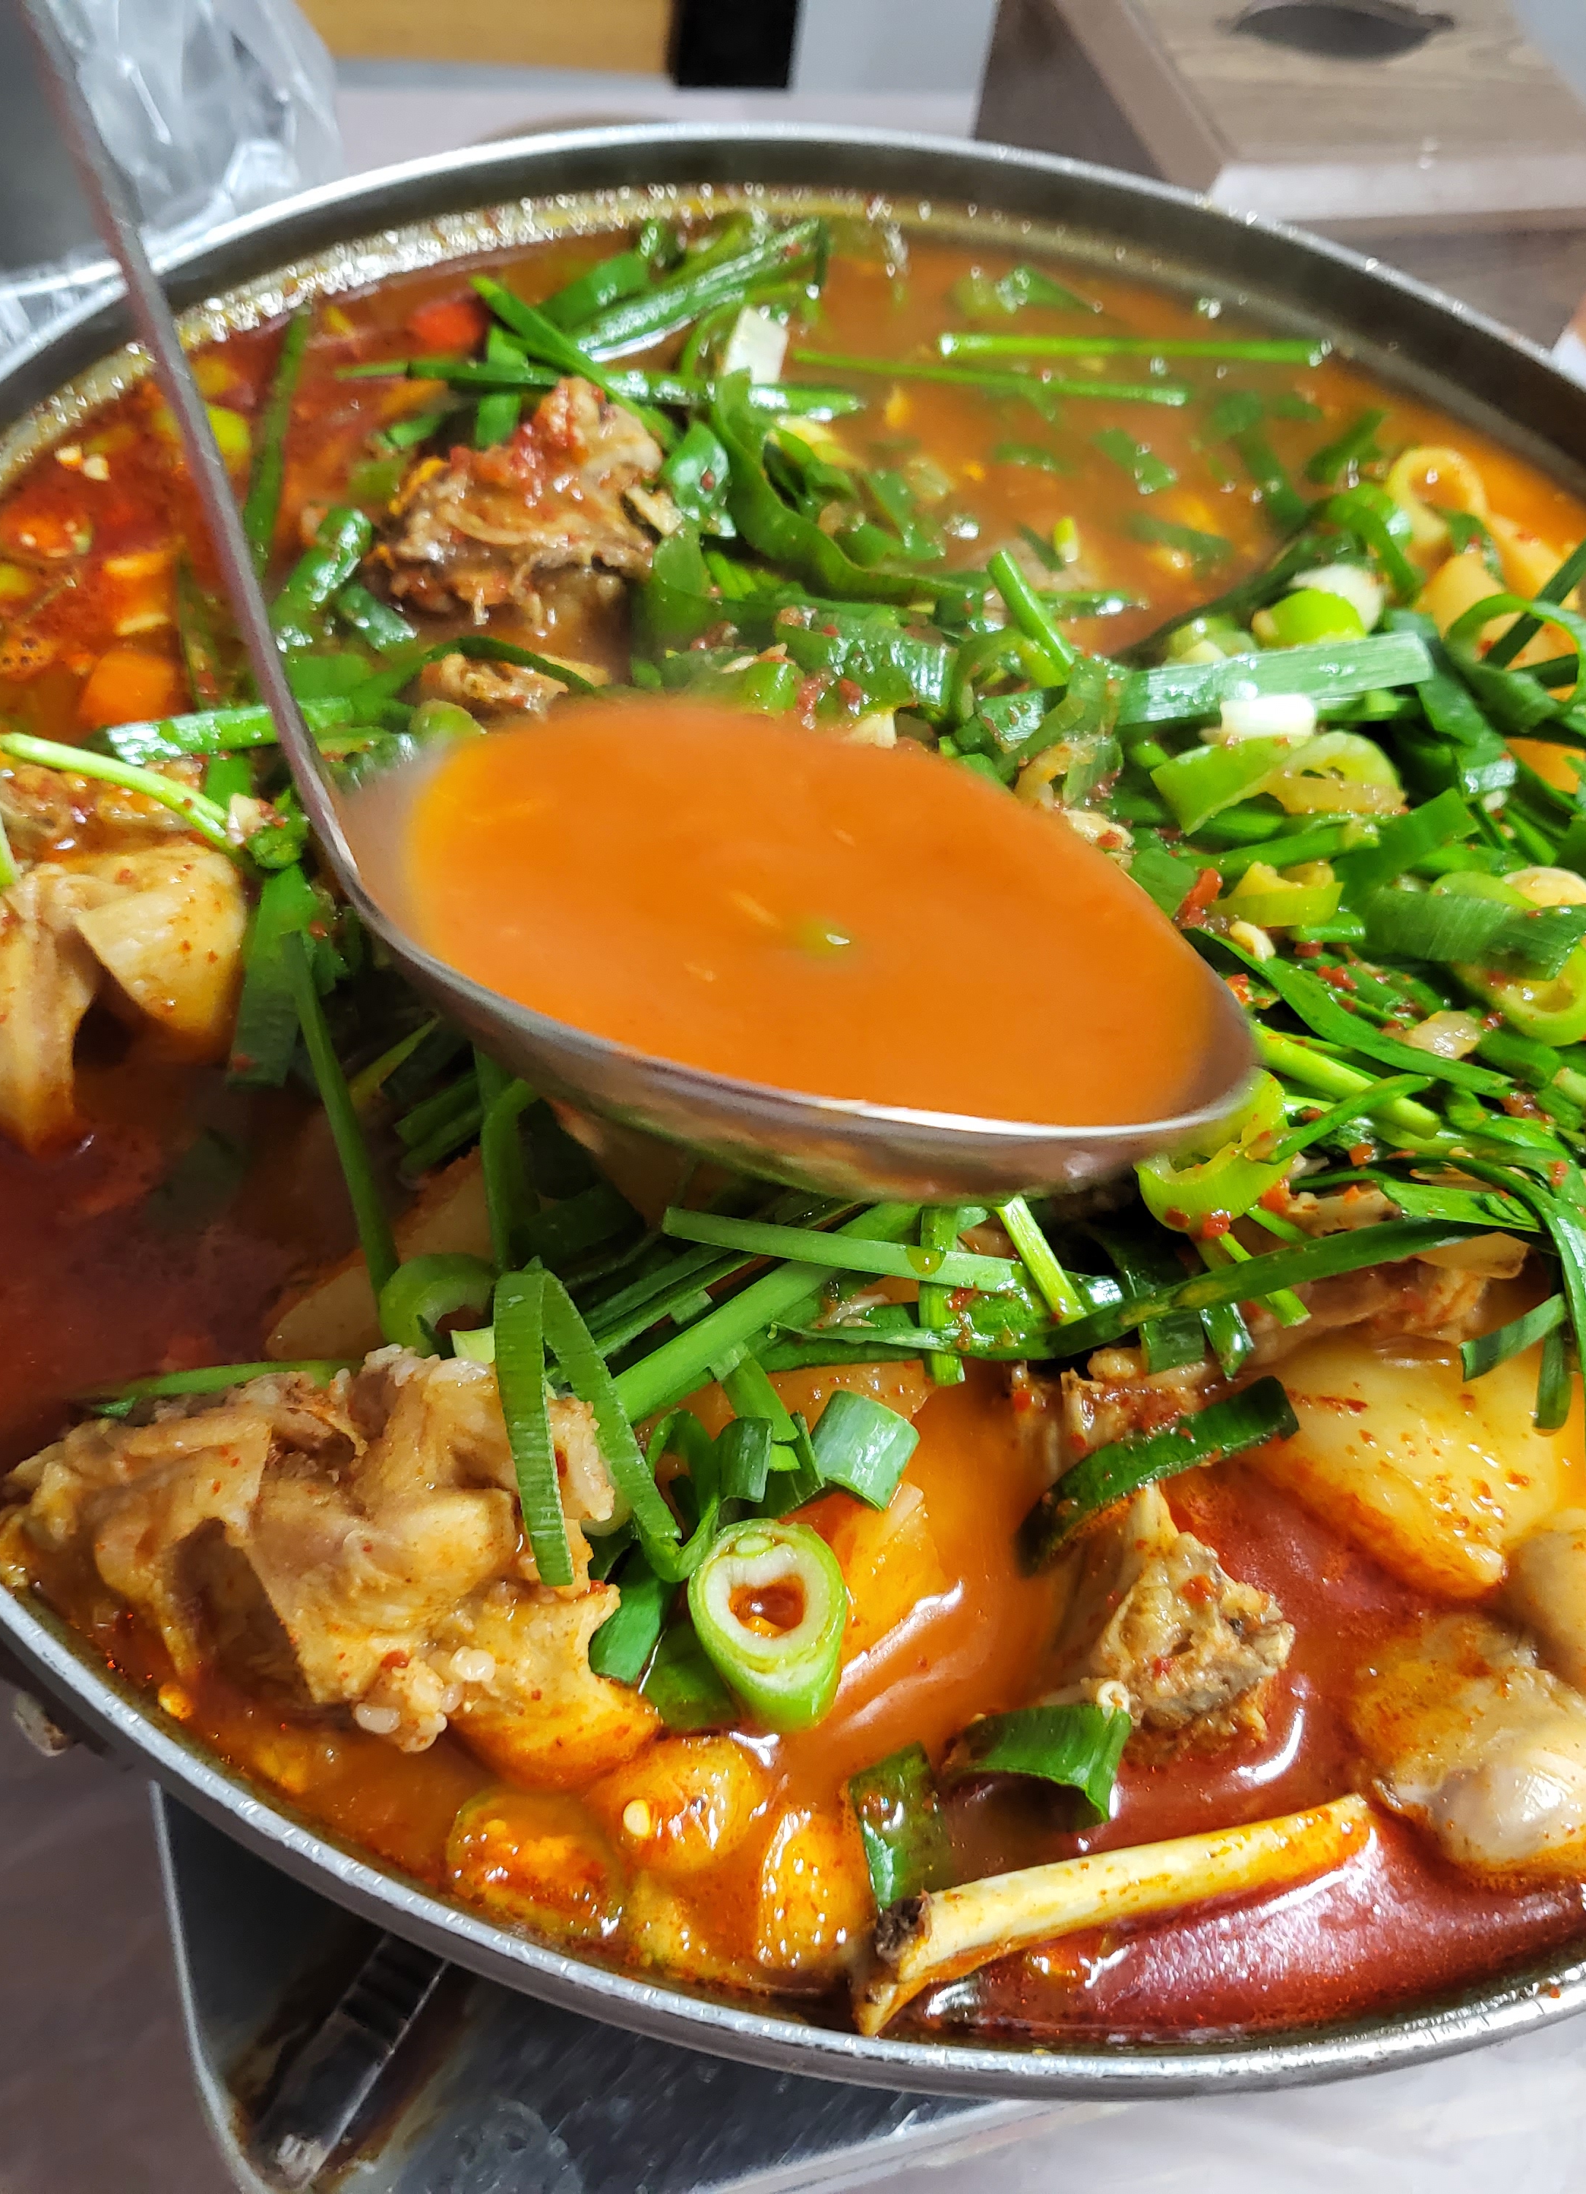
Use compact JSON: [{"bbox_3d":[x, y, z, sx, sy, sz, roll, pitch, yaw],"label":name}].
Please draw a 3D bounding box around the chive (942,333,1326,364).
[{"bbox_3d":[0.063,-0.137,0.404,0.075,0.004,0.004,-3,56,-12],"label":"chive"}]

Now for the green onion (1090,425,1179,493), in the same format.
[{"bbox_3d":[0.060,-0.112,0.388,0.006,0.002,0.016,-33,66,-28],"label":"green onion"}]

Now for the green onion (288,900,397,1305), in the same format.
[{"bbox_3d":[-0.065,0.001,0.314,0.005,0.004,0.061,-10,60,-17],"label":"green onion"}]

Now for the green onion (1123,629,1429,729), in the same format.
[{"bbox_3d":[0.086,-0.074,0.390,0.064,0.004,0.010,-9,77,-16],"label":"green onion"}]

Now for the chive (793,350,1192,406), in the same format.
[{"bbox_3d":[0.036,-0.129,0.394,0.072,0.003,0.003,3,55,-8],"label":"chive"}]

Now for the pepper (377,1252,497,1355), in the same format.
[{"bbox_3d":[-0.049,0.029,0.300,0.014,0.009,0.017,1,73,-10],"label":"pepper"}]

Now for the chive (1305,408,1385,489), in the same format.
[{"bbox_3d":[0.113,-0.131,0.448,0.006,0.004,0.030,36,57,15],"label":"chive"}]

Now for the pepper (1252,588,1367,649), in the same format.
[{"bbox_3d":[0.093,-0.084,0.401,0.021,0.011,0.014,-3,56,-12],"label":"pepper"}]

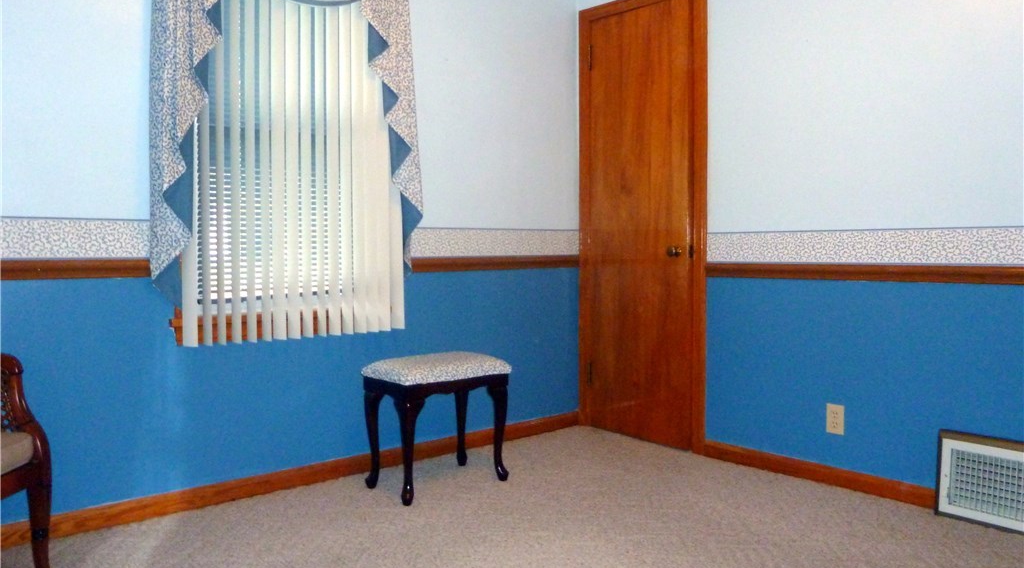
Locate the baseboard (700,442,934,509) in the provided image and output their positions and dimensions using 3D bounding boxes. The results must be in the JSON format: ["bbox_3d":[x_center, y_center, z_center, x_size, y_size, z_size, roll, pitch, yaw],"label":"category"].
[{"bbox_3d":[1.173,0.746,2.944,0.018,0.070,0.925,-3,4,-44],"label":"baseboard"}]

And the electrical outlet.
[{"bbox_3d":[1.248,0.524,2.858,0.012,0.115,0.069,-3,4,-44],"label":"electrical outlet"}]

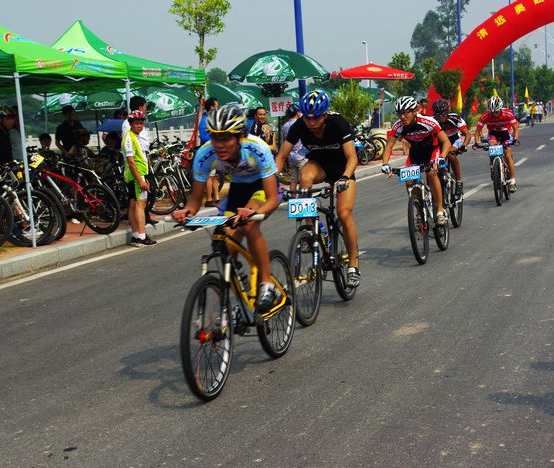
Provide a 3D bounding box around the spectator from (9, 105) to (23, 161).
[{"bbox_3d":[-3.715,-1.031,17.000,0.360,1.680,0.480,0,6,30],"label":"spectator"}]

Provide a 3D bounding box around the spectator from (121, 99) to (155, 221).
[{"bbox_3d":[-1.822,-0.981,15.468,0.380,1.680,0.480,-4,6,-11],"label":"spectator"}]

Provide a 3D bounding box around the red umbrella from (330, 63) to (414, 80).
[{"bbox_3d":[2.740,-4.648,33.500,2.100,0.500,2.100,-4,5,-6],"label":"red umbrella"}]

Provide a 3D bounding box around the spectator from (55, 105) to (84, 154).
[{"bbox_3d":[-3.277,-1.207,18.600,0.500,1.680,0.360,-7,7,-37],"label":"spectator"}]

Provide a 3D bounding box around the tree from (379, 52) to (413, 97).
[{"bbox_3d":[4.032,-4.323,38.659,1.200,3.340,1.200,-2,6,16],"label":"tree"}]

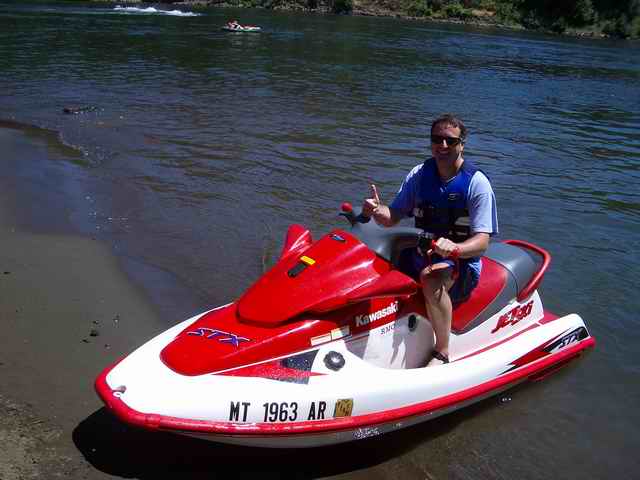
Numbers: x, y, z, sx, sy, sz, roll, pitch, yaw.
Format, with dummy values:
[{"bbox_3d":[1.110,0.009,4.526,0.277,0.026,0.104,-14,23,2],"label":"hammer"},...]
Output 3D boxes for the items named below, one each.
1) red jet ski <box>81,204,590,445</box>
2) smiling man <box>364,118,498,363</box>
[{"bbox_3d":[0.318,0.433,3.453,3.100,1.030,1.170,-7,21,-39],"label":"red jet ski"},{"bbox_3d":[0.570,-0.020,3.340,0.760,1.230,0.740,14,22,28],"label":"smiling man"}]

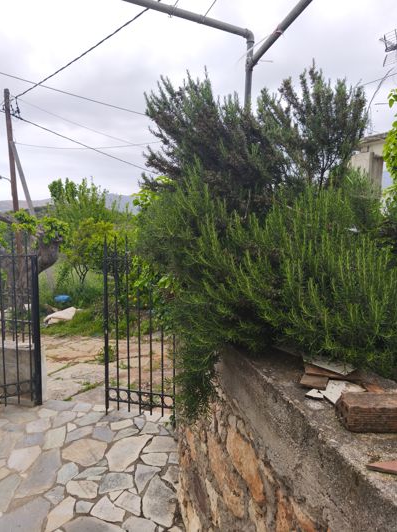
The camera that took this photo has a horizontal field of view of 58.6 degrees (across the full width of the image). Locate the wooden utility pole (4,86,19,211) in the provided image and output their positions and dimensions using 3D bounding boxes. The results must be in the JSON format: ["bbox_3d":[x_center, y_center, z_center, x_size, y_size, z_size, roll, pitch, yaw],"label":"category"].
[{"bbox_3d":[-6.478,-2.575,12.500,0.185,7.098,0.185,-2,5,0],"label":"wooden utility pole"}]

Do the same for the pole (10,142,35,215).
[{"bbox_3d":[-5.856,-1.703,12.475,0.150,5.407,0.150,-15,3,0],"label":"pole"}]

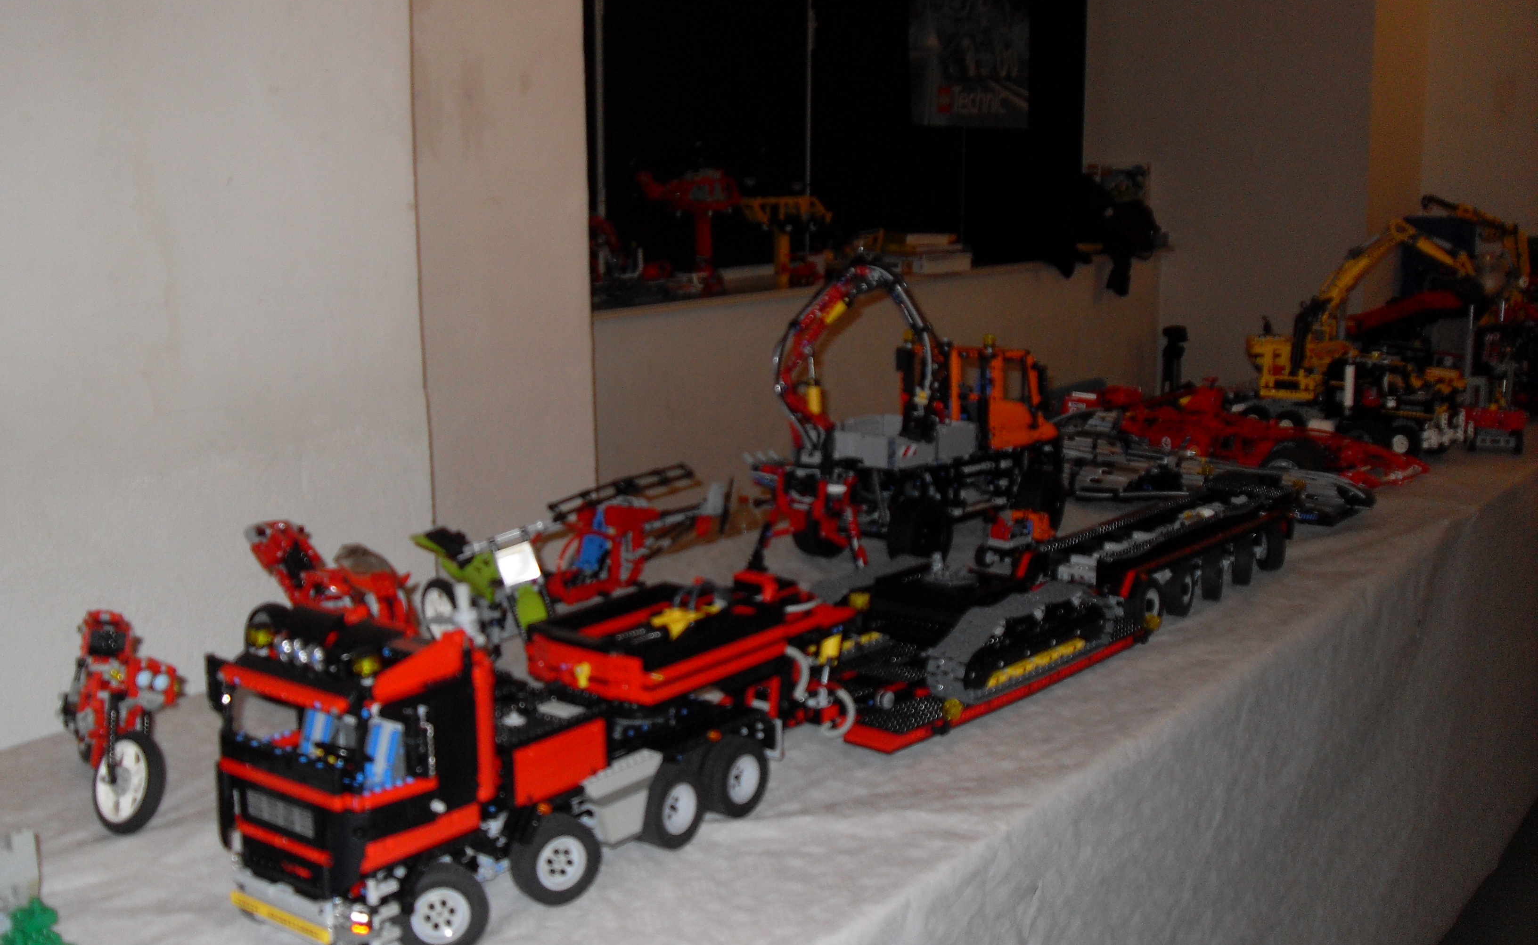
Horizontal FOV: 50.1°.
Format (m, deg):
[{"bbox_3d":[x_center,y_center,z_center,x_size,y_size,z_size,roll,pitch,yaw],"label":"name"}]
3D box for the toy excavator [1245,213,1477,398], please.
[{"bbox_3d":[1.135,-0.295,3.140,0.435,0.385,0.190,6,12,26],"label":"toy excavator"}]

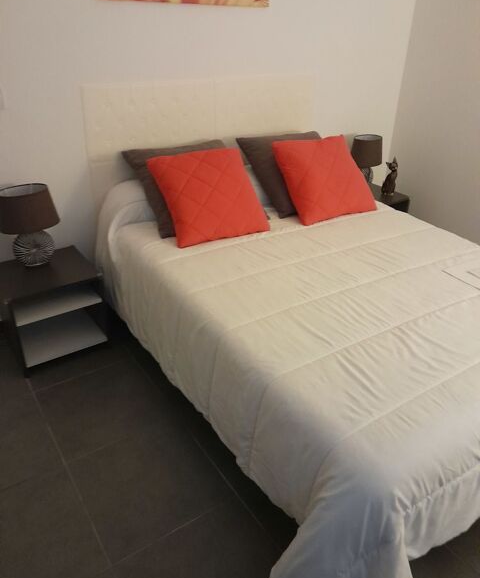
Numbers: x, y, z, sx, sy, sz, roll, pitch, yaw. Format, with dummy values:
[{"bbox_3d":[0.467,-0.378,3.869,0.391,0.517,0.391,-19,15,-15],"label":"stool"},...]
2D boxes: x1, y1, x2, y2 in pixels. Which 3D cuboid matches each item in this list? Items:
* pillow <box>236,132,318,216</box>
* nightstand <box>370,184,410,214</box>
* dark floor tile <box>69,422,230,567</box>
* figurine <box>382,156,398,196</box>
[{"bbox_3d":[0.316,-0.639,2.685,0.530,0.140,0.510,-17,71,-30],"label":"pillow"},{"bbox_3d":[0.879,-0.461,3.469,0.400,0.395,0.380,-17,33,-30],"label":"nightstand"},{"bbox_3d":[-0.316,0.674,1.760,0.457,0.010,0.457,-17,33,-30],"label":"dark floor tile"},{"bbox_3d":[1.001,-0.751,3.341,0.075,0.240,0.085,-17,33,-30],"label":"figurine"}]

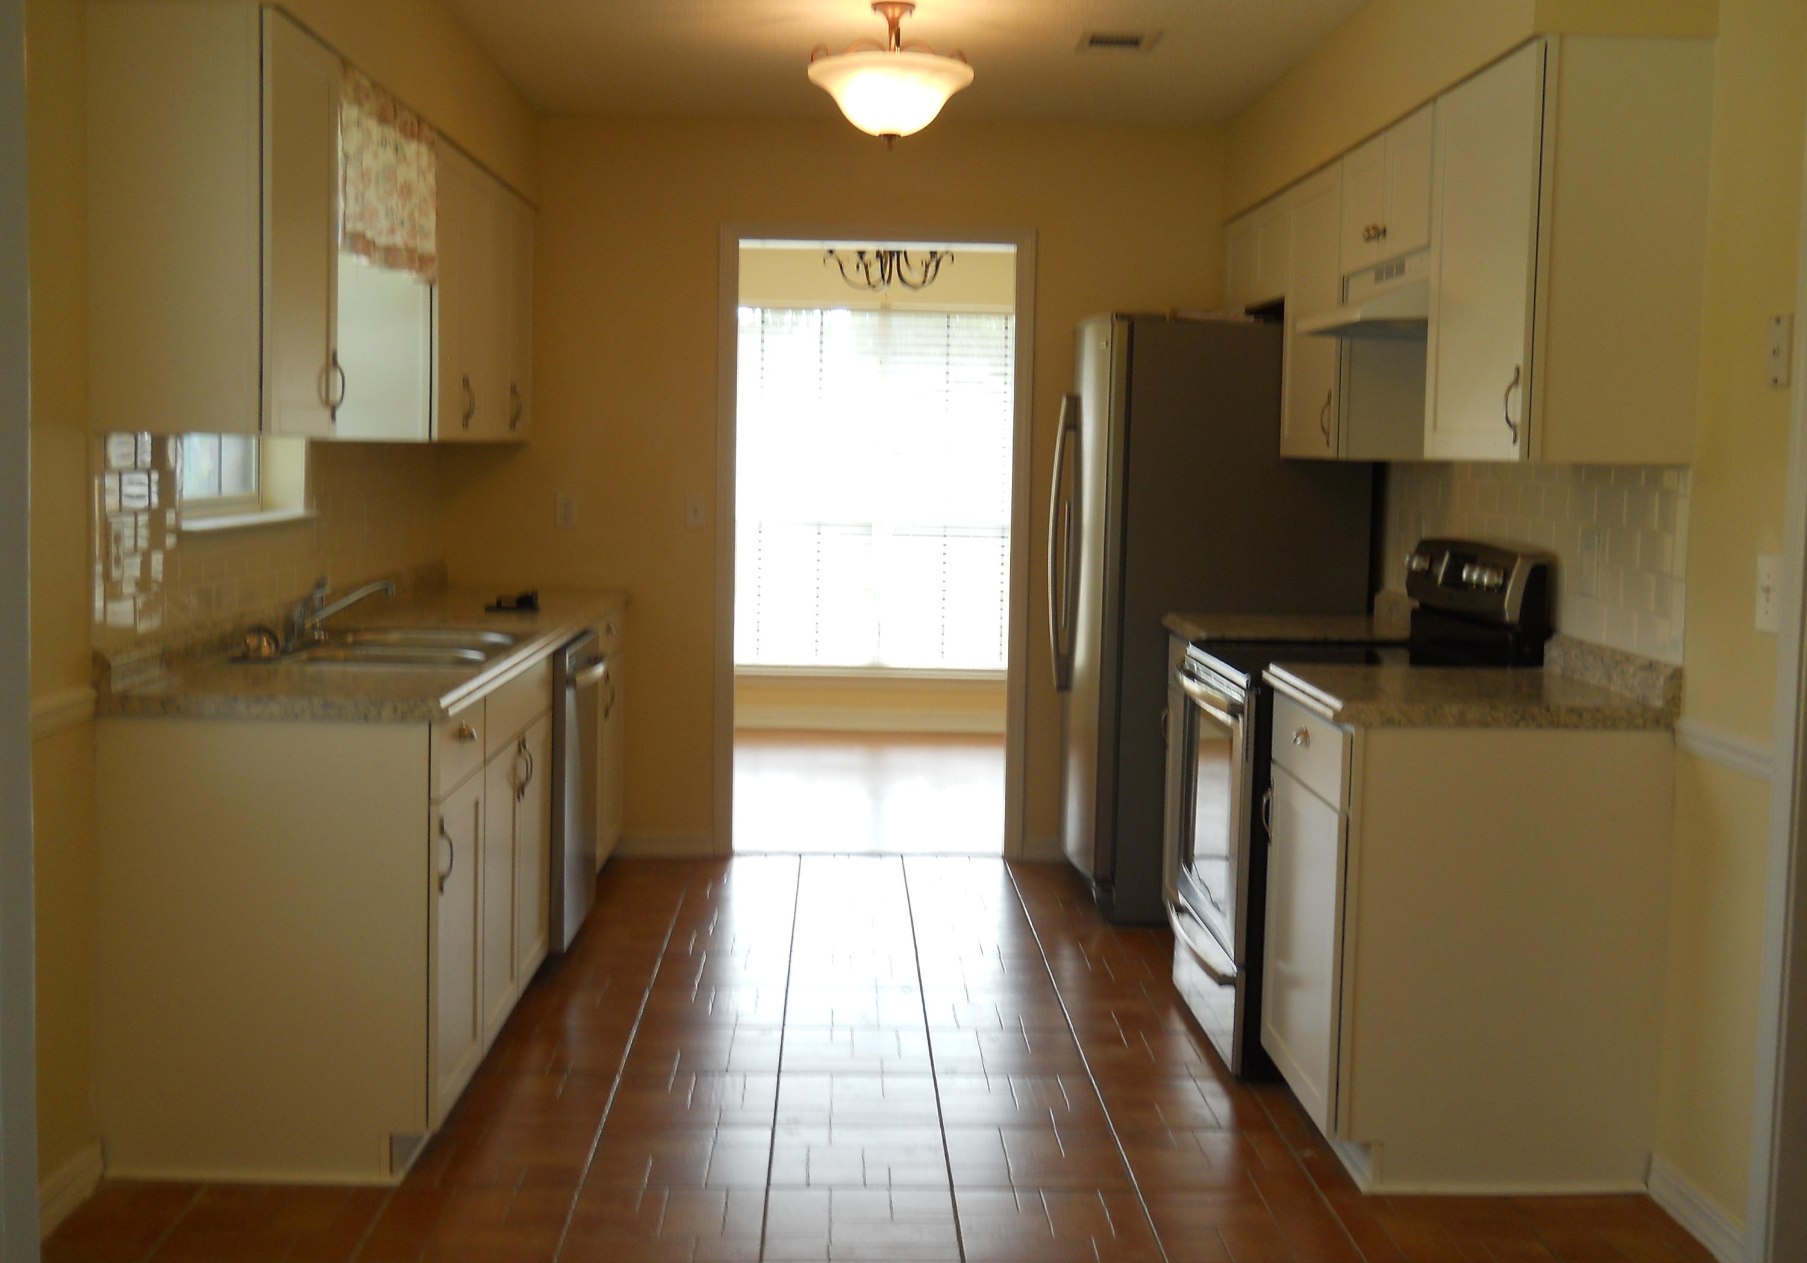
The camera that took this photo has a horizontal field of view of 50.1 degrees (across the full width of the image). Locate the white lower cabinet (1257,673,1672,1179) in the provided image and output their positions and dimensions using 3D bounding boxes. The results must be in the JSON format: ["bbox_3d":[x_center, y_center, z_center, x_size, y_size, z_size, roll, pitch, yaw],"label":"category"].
[{"bbox_3d":[1.107,0.597,3.930,0.629,0.874,0.605,1,5,-2],"label":"white lower cabinet"}]

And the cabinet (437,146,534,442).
[{"bbox_3d":[-1.353,-0.933,5.604,0.331,0.757,1.510,1,5,-2],"label":"cabinet"}]

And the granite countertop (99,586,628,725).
[{"bbox_3d":[-1.199,0.003,4.970,0.625,0.047,2.935,1,5,-2],"label":"granite countertop"}]

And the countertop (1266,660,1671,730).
[{"bbox_3d":[1.107,0.127,3.850,0.635,0.046,0.615,1,5,-2],"label":"countertop"}]

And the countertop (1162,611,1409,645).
[{"bbox_3d":[1.063,-0.003,5.196,0.635,0.046,0.530,1,5,-2],"label":"countertop"}]

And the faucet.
[{"bbox_3d":[-1.281,-0.046,4.428,0.240,0.154,0.230,1,5,-2],"label":"faucet"}]

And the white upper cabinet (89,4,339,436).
[{"bbox_3d":[-1.294,-0.752,3.668,0.331,0.757,0.450,1,5,-2],"label":"white upper cabinet"}]

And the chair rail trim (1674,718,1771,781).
[{"bbox_3d":[1.429,0.204,3.371,0.022,0.050,0.385,1,5,-2],"label":"chair rail trim"}]

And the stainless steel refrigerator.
[{"bbox_3d":[0.922,-0.053,6.072,0.858,1.766,0.880,1,5,-2],"label":"stainless steel refrigerator"}]

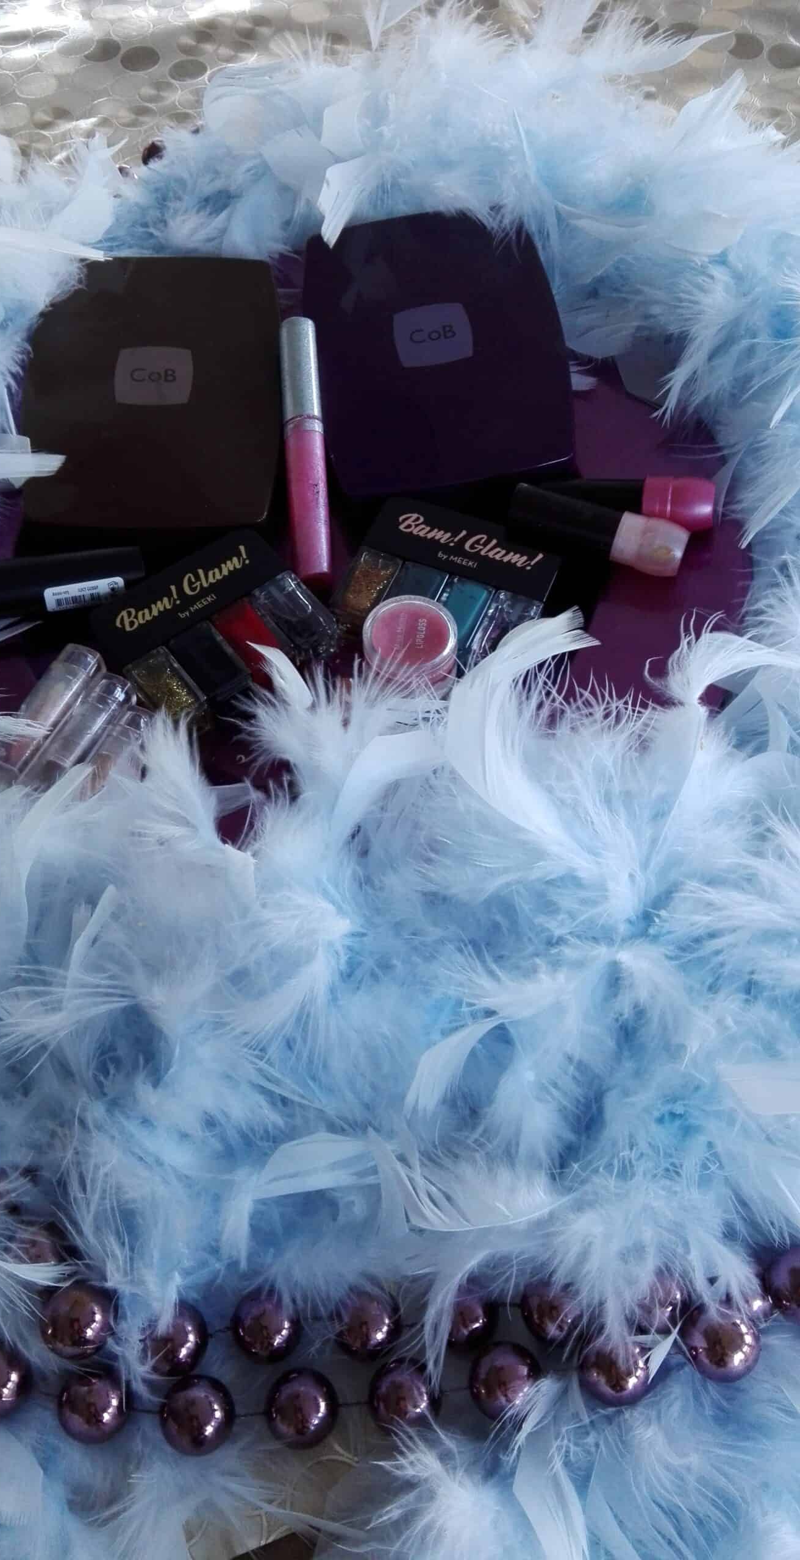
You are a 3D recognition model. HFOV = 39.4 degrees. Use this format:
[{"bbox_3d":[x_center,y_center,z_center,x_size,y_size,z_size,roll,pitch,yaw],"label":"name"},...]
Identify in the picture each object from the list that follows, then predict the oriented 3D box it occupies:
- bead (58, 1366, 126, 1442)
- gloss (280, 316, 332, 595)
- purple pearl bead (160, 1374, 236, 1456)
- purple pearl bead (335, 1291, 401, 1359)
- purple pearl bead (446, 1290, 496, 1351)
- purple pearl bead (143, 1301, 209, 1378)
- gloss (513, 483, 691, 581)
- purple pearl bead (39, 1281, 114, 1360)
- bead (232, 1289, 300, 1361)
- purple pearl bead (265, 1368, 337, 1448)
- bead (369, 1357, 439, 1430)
[{"bbox_3d":[-0.083,0.168,0.300,0.019,0.019,0.019,0,63,0],"label":"bead"},{"bbox_3d":[-0.037,-0.130,0.440,0.015,0.015,0.127,-4,65,-2],"label":"gloss"},{"bbox_3d":[-0.052,0.165,0.290,0.019,0.019,0.019,0,63,0],"label":"purple pearl bead"},{"bbox_3d":[-0.009,0.152,0.311,0.019,0.019,0.019,0,63,0],"label":"purple pearl bead"},{"bbox_3d":[0.018,0.146,0.305,0.019,0.019,0.019,0,63,0],"label":"purple pearl bead"},{"bbox_3d":[-0.061,0.151,0.302,0.019,0.019,0.019,0,63,0],"label":"purple pearl bead"},{"bbox_3d":[0.075,-0.094,0.420,0.065,0.018,0.018,17,64,6],"label":"gloss"},{"bbox_3d":[-0.085,0.142,0.294,0.019,0.019,0.019,0,63,0],"label":"purple pearl bead"},{"bbox_3d":[-0.036,0.149,0.305,0.019,0.019,0.019,0,63,0],"label":"bead"},{"bbox_3d":[-0.026,0.165,0.294,0.019,0.019,0.019,0,63,0],"label":"purple pearl bead"},{"bbox_3d":[0.001,0.165,0.300,0.019,0.019,0.019,0,63,0],"label":"bead"}]

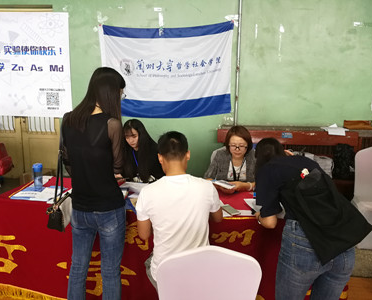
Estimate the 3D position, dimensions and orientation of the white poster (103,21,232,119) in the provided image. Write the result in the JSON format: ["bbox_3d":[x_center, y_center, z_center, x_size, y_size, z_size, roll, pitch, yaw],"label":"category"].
[{"bbox_3d":[-0.293,-1.137,4.525,1.930,1.330,0.060,1,10,6],"label":"white poster"}]

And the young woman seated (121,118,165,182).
[{"bbox_3d":[-0.385,0.369,2.822,0.500,1.240,0.750,4,10,18],"label":"young woman seated"}]

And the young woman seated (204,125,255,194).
[{"bbox_3d":[0.374,0.420,2.585,0.500,1.240,0.750,1,10,4],"label":"young woman seated"}]

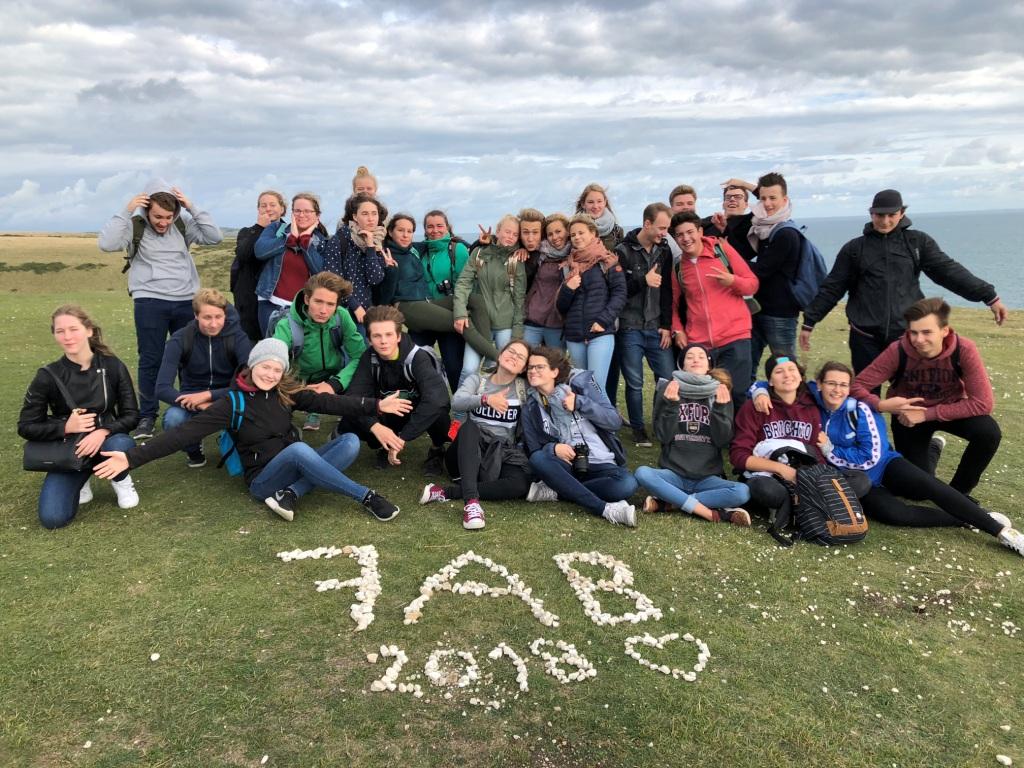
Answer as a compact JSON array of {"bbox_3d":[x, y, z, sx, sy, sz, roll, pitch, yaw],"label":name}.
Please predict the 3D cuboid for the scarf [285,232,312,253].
[{"bbox_3d":[-1.327,-0.874,5.150,0.180,0.140,0.160,-4,11,-9],"label":"scarf"}]

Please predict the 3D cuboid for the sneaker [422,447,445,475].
[{"bbox_3d":[-0.482,0.482,5.150,0.110,0.130,0.280,1,11,12],"label":"sneaker"}]

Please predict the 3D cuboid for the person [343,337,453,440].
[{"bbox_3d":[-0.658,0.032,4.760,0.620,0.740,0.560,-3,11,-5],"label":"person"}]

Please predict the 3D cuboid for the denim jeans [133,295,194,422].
[{"bbox_3d":[-2.356,-0.213,5.600,0.380,0.920,0.270,-4,11,-11],"label":"denim jeans"}]

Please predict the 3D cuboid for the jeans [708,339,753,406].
[{"bbox_3d":[1.410,0.057,5.550,0.420,0.920,0.300,0,11,9],"label":"jeans"}]

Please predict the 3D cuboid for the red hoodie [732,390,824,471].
[{"bbox_3d":[1.486,0.282,4.620,0.520,0.520,0.400,1,11,11],"label":"red hoodie"}]

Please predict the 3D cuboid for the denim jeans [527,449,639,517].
[{"bbox_3d":[0.396,0.482,4.556,0.610,0.320,0.530,-1,10,6],"label":"denim jeans"}]

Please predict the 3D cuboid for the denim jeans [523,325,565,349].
[{"bbox_3d":[0.219,-0.017,5.750,0.380,0.900,0.280,-1,11,0],"label":"denim jeans"}]

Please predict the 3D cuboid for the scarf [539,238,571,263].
[{"bbox_3d":[0.285,-0.874,5.420,0.250,0.170,0.220,-2,11,3],"label":"scarf"}]

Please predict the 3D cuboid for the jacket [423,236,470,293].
[{"bbox_3d":[-0.502,-0.847,6.350,0.460,0.620,0.320,-1,11,0],"label":"jacket"}]

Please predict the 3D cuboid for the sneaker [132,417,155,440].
[{"bbox_3d":[-2.421,0.293,5.450,0.105,0.115,0.280,-5,11,-10],"label":"sneaker"}]

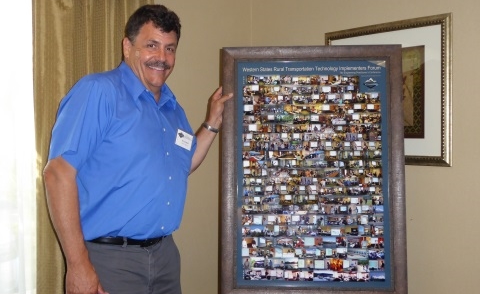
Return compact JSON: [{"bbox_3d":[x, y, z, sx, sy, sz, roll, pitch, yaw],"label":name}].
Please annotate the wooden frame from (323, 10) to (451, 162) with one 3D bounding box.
[{"bbox_3d":[0.713,-0.258,2.529,0.675,0.690,0.035,1,1,43],"label":"wooden frame"}]

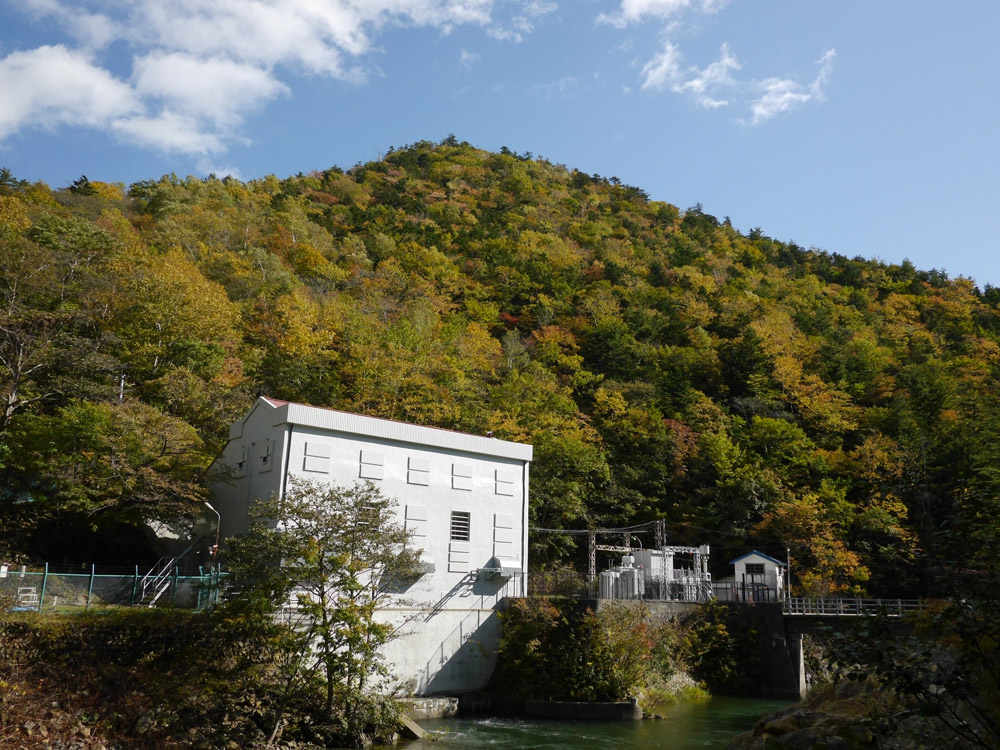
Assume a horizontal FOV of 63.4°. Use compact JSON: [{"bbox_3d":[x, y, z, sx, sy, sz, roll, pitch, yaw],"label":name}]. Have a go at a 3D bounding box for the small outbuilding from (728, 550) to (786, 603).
[{"bbox_3d":[22.169,17.251,69.000,4.090,4.205,4.900,-6,-17,25],"label":"small outbuilding"}]

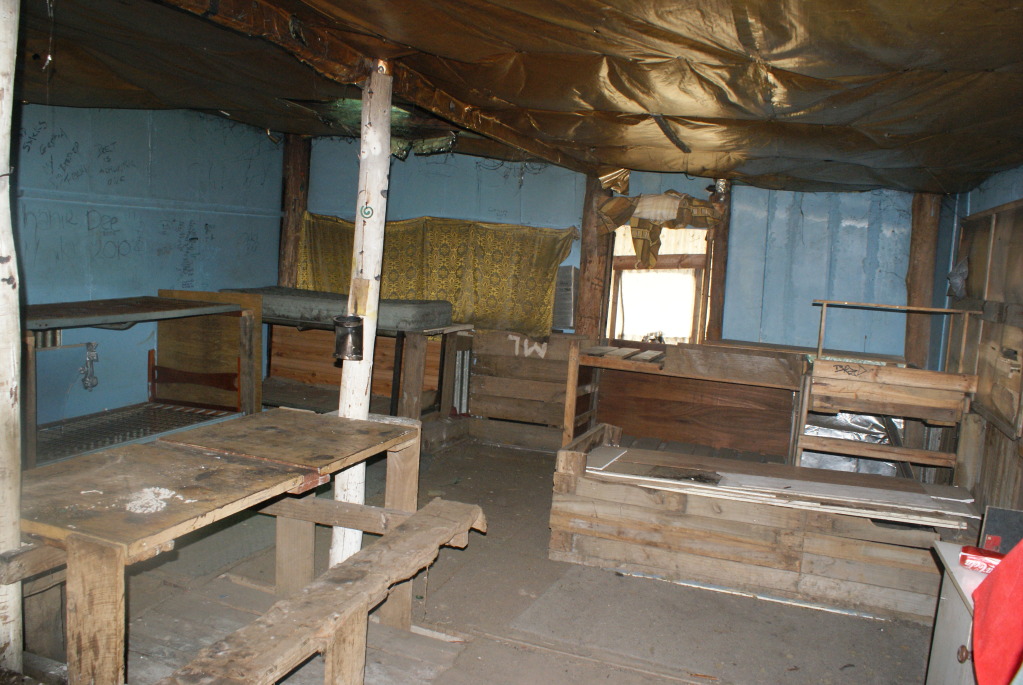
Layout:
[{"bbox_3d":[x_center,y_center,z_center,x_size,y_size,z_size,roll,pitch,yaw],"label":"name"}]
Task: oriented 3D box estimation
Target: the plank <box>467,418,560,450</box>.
[{"bbox_3d":[0.043,0.697,6.004,0.860,0.230,0.040,6,7,24],"label":"plank"}]

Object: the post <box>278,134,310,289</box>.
[{"bbox_3d":[-2.087,-0.625,7.258,0.210,2.628,0.210,8,7,20],"label":"post"}]

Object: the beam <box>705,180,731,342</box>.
[{"bbox_3d":[1.572,-0.118,5.951,0.125,2.241,0.125,4,5,20],"label":"beam"}]

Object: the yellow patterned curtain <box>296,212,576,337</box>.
[{"bbox_3d":[-0.718,-0.565,6.228,2.550,0.880,0.080,6,7,24],"label":"yellow patterned curtain"}]

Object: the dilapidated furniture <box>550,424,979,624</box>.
[{"bbox_3d":[1.261,0.891,4.046,1.927,0.573,0.870,5,6,20],"label":"dilapidated furniture"}]

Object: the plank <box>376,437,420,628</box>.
[{"bbox_3d":[-0.438,0.747,3.025,0.150,0.770,0.040,6,7,24],"label":"plank"}]

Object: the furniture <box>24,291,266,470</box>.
[{"bbox_3d":[-2.546,0.222,4.898,0.810,1.010,1.740,6,7,24],"label":"furniture"}]

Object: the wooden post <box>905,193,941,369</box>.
[{"bbox_3d":[2.893,0.035,5.445,0.185,2.170,0.185,2,5,20],"label":"wooden post"}]

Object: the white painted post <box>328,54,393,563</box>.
[{"bbox_3d":[-0.673,-0.049,3.449,0.138,2.363,0.138,7,7,20],"label":"white painted post"}]

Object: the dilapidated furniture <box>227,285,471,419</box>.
[{"bbox_3d":[-1.321,0.128,6.144,1.910,1.040,0.820,6,7,24],"label":"dilapidated furniture"}]

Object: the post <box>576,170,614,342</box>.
[{"bbox_3d":[0.645,-0.217,6.285,0.200,2.279,0.200,6,6,20],"label":"post"}]

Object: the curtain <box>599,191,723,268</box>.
[{"bbox_3d":[1.124,-0.864,5.881,0.937,0.591,0.120,5,6,20],"label":"curtain"}]

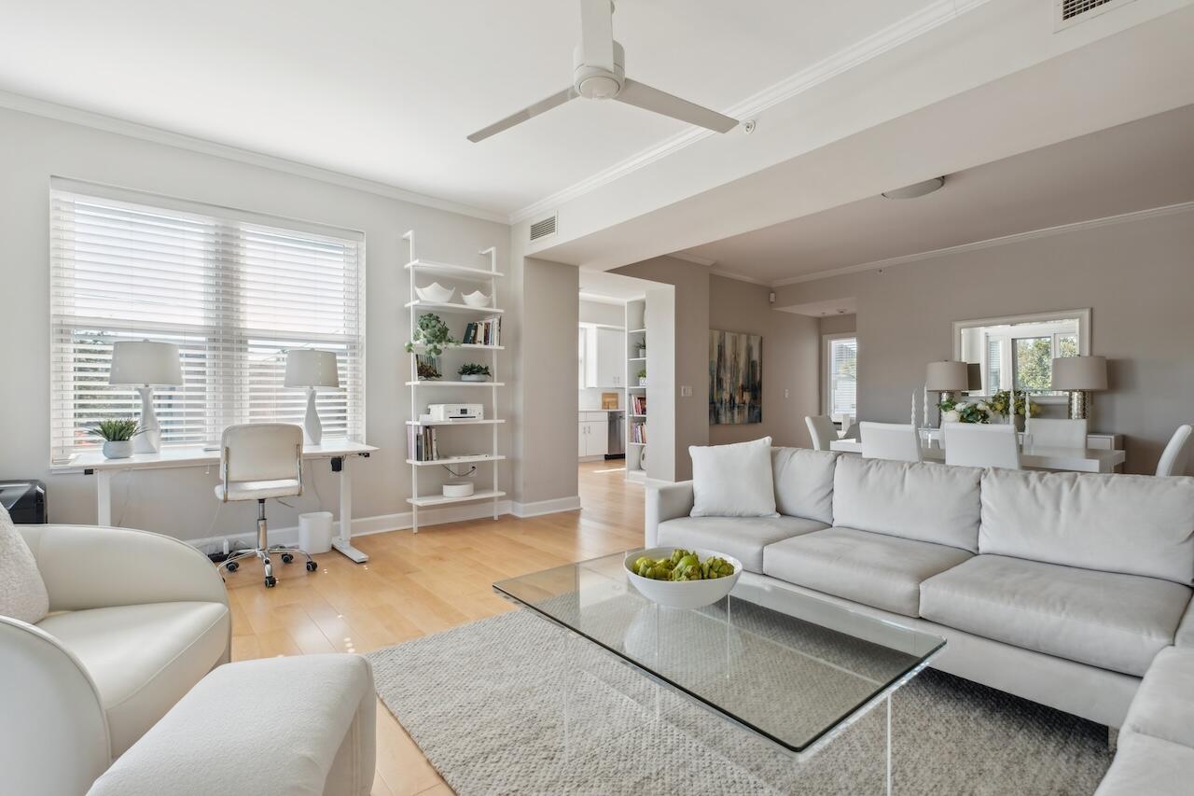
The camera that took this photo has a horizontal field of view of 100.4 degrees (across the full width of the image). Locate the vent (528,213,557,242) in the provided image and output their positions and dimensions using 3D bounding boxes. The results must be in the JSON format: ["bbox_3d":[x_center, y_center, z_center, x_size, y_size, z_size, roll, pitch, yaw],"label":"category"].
[{"bbox_3d":[-0.490,-1.516,4.458,0.030,0.209,0.449,0,0,-42],"label":"vent"}]

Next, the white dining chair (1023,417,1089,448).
[{"bbox_3d":[3.690,0.650,4.070,0.570,0.930,0.430,0,0,-39],"label":"white dining chair"}]

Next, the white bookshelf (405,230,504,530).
[{"bbox_3d":[-1.216,-0.122,4.311,0.740,2.460,0.380,0,0,-38],"label":"white bookshelf"}]

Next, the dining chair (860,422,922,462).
[{"bbox_3d":[2.490,0.650,4.065,0.570,0.930,0.430,0,0,-39],"label":"dining chair"}]

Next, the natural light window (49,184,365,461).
[{"bbox_3d":[-2.618,-0.457,3.557,1.766,1.735,0.120,0,0,-36],"label":"natural light window"}]

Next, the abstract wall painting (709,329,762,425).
[{"bbox_3d":[1.942,-0.271,6.986,1.299,1.272,0.040,0,0,-36],"label":"abstract wall painting"}]

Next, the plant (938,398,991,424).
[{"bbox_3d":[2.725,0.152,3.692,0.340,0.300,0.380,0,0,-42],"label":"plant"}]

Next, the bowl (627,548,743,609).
[{"bbox_3d":[0.304,0.644,1.769,0.411,0.121,0.411,0,0,0],"label":"bowl"}]

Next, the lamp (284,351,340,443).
[{"bbox_3d":[-2.134,-0.013,3.731,0.355,0.710,0.355,0,0,-38],"label":"lamp"}]

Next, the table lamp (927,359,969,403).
[{"bbox_3d":[3.830,-0.015,5.455,0.370,0.730,0.370,0,0,-39],"label":"table lamp"}]

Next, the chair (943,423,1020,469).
[{"bbox_3d":[2.870,0.650,3.630,0.570,0.930,0.430,0,0,-39],"label":"chair"}]

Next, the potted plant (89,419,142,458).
[{"bbox_3d":[-2.916,0.235,3.022,0.260,0.230,0.250,0,0,-36],"label":"potted plant"}]

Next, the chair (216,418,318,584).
[{"bbox_3d":[-2.075,0.633,3.115,0.530,0.945,0.560,0,0,-35],"label":"chair"}]

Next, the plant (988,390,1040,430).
[{"bbox_3d":[4.409,0.138,5.253,0.420,0.430,0.460,0,0,-42],"label":"plant"}]

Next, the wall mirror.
[{"bbox_3d":[4.558,-0.419,5.404,0.050,0.959,1.196,0,0,-42],"label":"wall mirror"}]

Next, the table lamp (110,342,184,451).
[{"bbox_3d":[-2.864,-0.013,3.162,0.355,0.710,0.355,0,0,-38],"label":"table lamp"}]

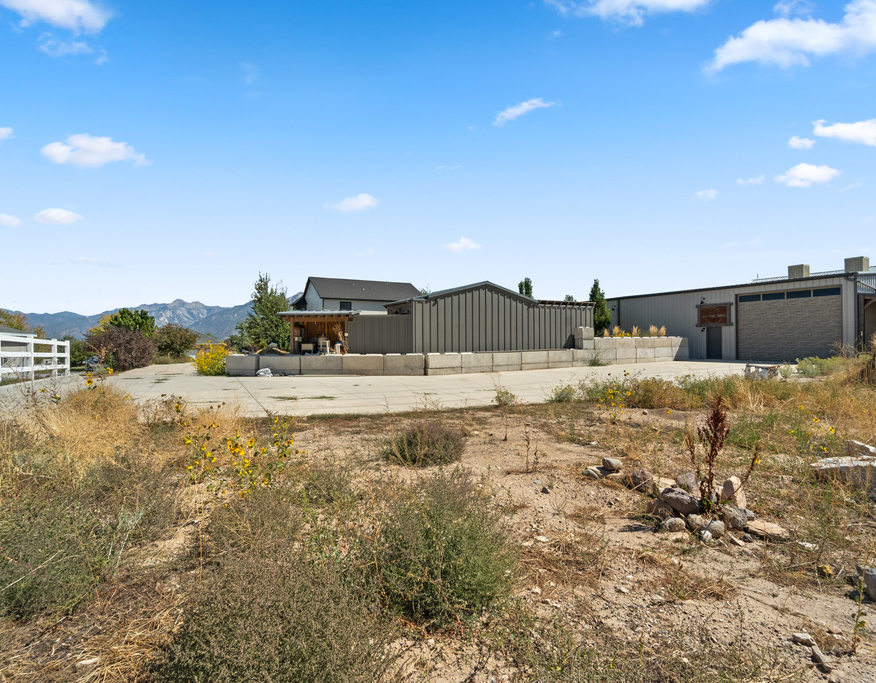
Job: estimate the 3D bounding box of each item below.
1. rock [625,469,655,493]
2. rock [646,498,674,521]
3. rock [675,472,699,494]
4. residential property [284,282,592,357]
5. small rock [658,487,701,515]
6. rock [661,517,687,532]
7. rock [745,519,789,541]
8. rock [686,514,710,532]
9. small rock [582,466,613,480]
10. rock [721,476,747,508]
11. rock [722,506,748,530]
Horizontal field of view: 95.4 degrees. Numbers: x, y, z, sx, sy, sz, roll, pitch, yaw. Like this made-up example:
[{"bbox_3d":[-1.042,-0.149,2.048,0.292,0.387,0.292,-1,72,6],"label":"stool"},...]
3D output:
[{"bbox_3d":[1.828,1.259,3.620,0.246,0.145,0.212,0,0,26],"label":"rock"},{"bbox_3d":[1.739,1.313,3.120,0.194,0.110,0.174,0,0,28],"label":"rock"},{"bbox_3d":[2.181,1.245,3.500,0.182,0.135,0.162,0,0,31],"label":"rock"},{"bbox_3d":[0.100,-1.350,22.400,16.600,3.800,6.800,0,0,-22],"label":"residential property"},{"bbox_3d":[1.897,1.249,3.140,0.276,0.145,0.181,0,0,25],"label":"small rock"},{"bbox_3d":[1.883,1.462,3.180,0.175,0.110,0.150,-1,0,31],"label":"rock"},{"bbox_3d":[2.508,1.436,3.046,0.270,0.120,0.180,-1,0,39],"label":"rock"},{"bbox_3d":[1.914,1.337,2.930,0.151,0.085,0.130,-1,0,32],"label":"rock"},{"bbox_3d":[1.770,1.448,4.372,0.330,0.115,0.250,-1,0,22],"label":"small rock"},{"bbox_3d":[2.577,1.343,3.488,0.195,0.300,0.150,-1,0,36],"label":"rock"},{"bbox_3d":[2.374,1.409,3.191,0.190,0.180,0.180,-1,0,37],"label":"rock"}]

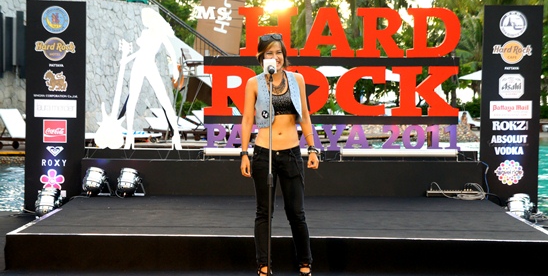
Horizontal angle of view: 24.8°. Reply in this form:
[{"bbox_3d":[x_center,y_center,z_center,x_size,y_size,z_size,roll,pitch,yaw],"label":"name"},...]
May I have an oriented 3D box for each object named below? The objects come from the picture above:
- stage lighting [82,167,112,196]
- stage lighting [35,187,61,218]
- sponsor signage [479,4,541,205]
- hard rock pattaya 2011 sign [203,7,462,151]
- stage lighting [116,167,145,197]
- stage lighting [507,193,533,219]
[{"bbox_3d":[-1.897,0.471,13.400,0.270,0.320,0.270,1,2,21],"label":"stage lighting"},{"bbox_3d":[-2.493,0.722,13.750,0.270,0.320,0.270,1,2,18],"label":"stage lighting"},{"bbox_3d":[2.785,-0.333,14.650,0.710,2.440,0.100,2,2,14],"label":"sponsor signage"},{"bbox_3d":[0.657,-0.668,14.000,2.890,1.600,0.100,1,2,0],"label":"hard rock pattaya 2011 sign"},{"bbox_3d":[-1.537,0.474,13.400,0.270,0.320,0.270,1,2,21],"label":"stage lighting"},{"bbox_3d":[2.720,0.775,13.700,0.270,0.320,0.270,1,2,18],"label":"stage lighting"}]

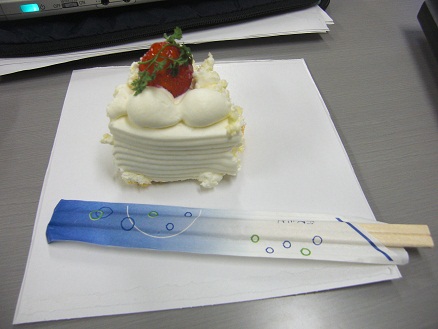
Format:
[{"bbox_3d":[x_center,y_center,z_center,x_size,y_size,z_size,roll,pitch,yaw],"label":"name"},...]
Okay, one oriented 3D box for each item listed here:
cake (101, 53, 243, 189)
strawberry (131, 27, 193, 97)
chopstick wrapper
[{"bbox_3d":[-0.023,-0.029,0.214,0.072,0.053,0.067,0,51,-2],"label":"cake"},{"bbox_3d":[-0.029,-0.054,0.197,0.032,0.033,0.031,1,51,-1],"label":"strawberry"},{"bbox_3d":[0.004,0.036,0.192,0.186,0.007,0.028,4,51,1],"label":"chopstick wrapper"}]

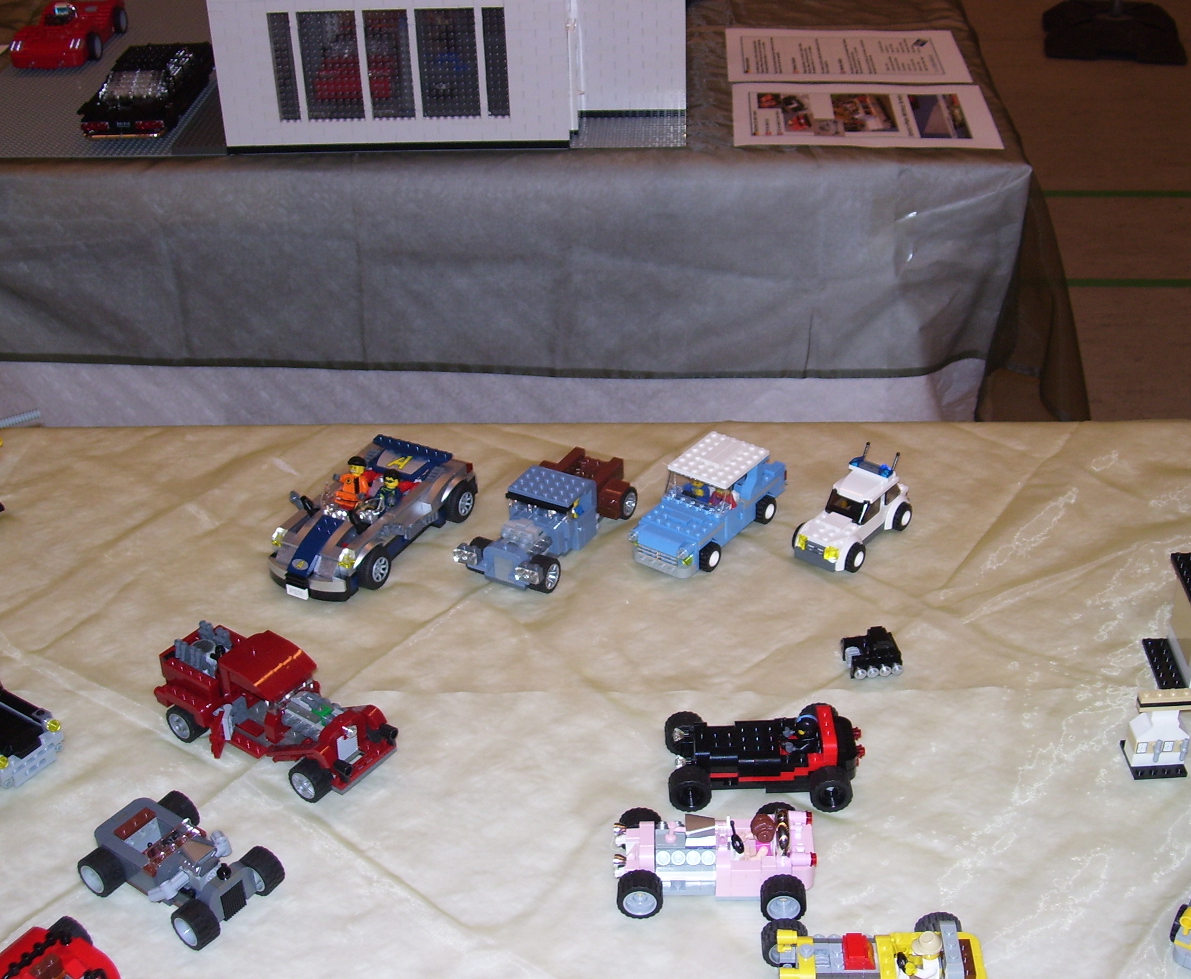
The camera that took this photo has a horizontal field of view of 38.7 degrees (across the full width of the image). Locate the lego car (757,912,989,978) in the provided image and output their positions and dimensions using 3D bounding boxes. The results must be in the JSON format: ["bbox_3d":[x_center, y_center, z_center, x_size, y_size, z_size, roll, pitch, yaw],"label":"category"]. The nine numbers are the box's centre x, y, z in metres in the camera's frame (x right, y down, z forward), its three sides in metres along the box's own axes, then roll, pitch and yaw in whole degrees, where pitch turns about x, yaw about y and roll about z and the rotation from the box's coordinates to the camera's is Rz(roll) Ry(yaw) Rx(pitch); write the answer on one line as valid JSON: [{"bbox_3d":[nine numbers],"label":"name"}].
[{"bbox_3d":[0.142,0.240,0.858,0.111,0.046,0.064,0,33,1],"label":"lego car"}]

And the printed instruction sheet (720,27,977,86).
[{"bbox_3d":[0.315,-0.550,2.150,0.297,0.002,0.210,1,33,3],"label":"printed instruction sheet"}]

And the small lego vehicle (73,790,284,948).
[{"bbox_3d":[-0.229,0.204,0.933,0.096,0.039,0.067,20,38,30],"label":"small lego vehicle"}]

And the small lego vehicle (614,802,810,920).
[{"bbox_3d":[0.065,0.194,0.915,0.109,0.042,0.065,-1,32,0],"label":"small lego vehicle"}]

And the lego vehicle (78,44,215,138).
[{"bbox_3d":[-0.528,-0.480,1.993,0.099,0.058,0.252,0,33,1],"label":"lego vehicle"}]

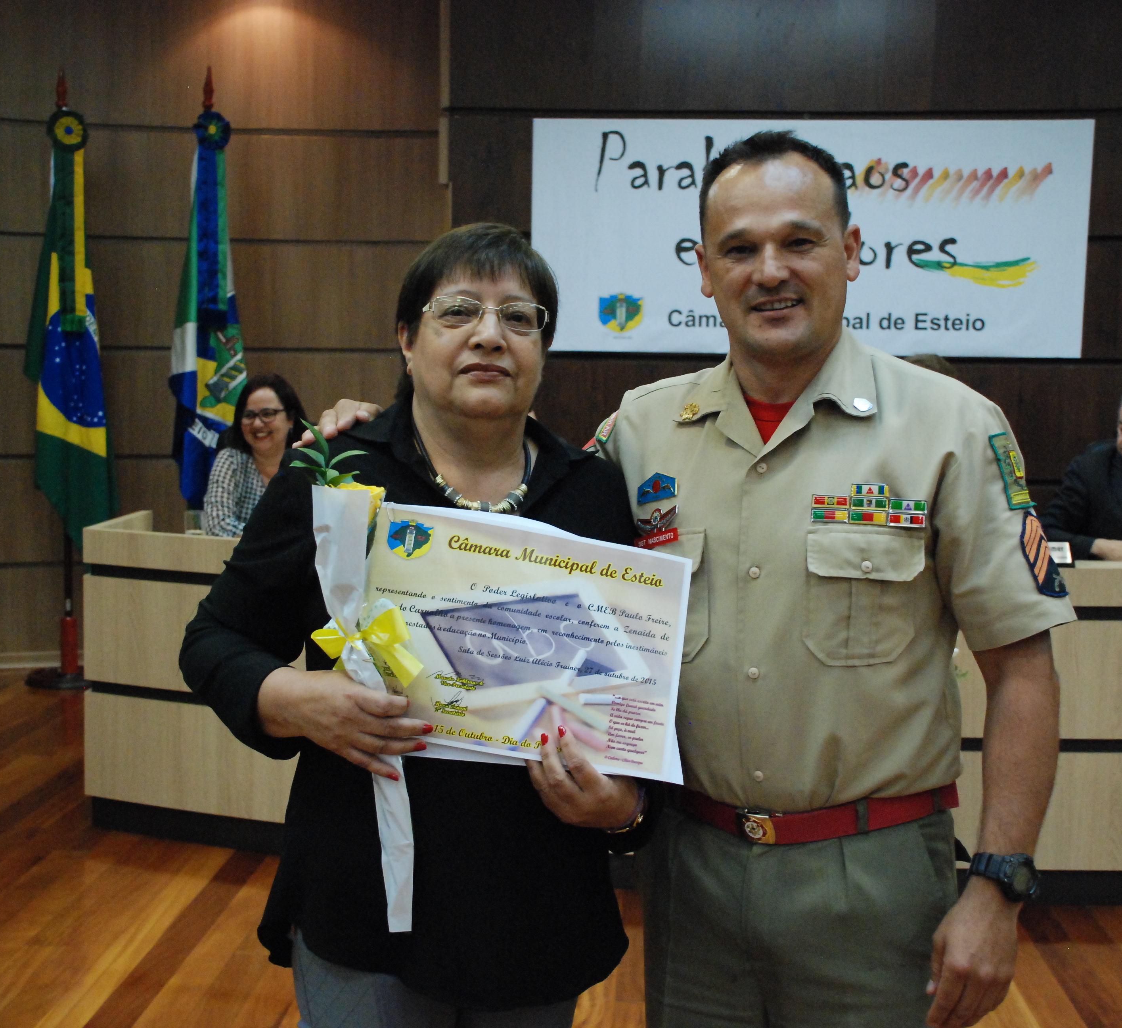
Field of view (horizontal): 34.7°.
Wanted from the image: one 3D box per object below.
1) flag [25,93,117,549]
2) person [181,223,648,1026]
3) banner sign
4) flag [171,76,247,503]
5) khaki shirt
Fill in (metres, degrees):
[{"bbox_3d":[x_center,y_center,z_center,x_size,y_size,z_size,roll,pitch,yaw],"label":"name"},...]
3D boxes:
[{"bbox_3d":[-2.268,-0.855,8.300,0.430,2.200,0.300,0,4,-13],"label":"flag"},{"bbox_3d":[-0.160,0.481,1.913,0.500,1.580,0.430,1,4,-2],"label":"person"},{"bbox_3d":[1.127,-1.251,8.120,2.510,1.060,0.030,1,4,5],"label":"banner sign"},{"bbox_3d":[-1.620,-0.965,8.250,0.380,2.150,0.300,0,4,-9],"label":"flag"},{"bbox_3d":[0.284,0.060,1.950,0.540,0.520,0.320,2,4,21],"label":"khaki shirt"}]

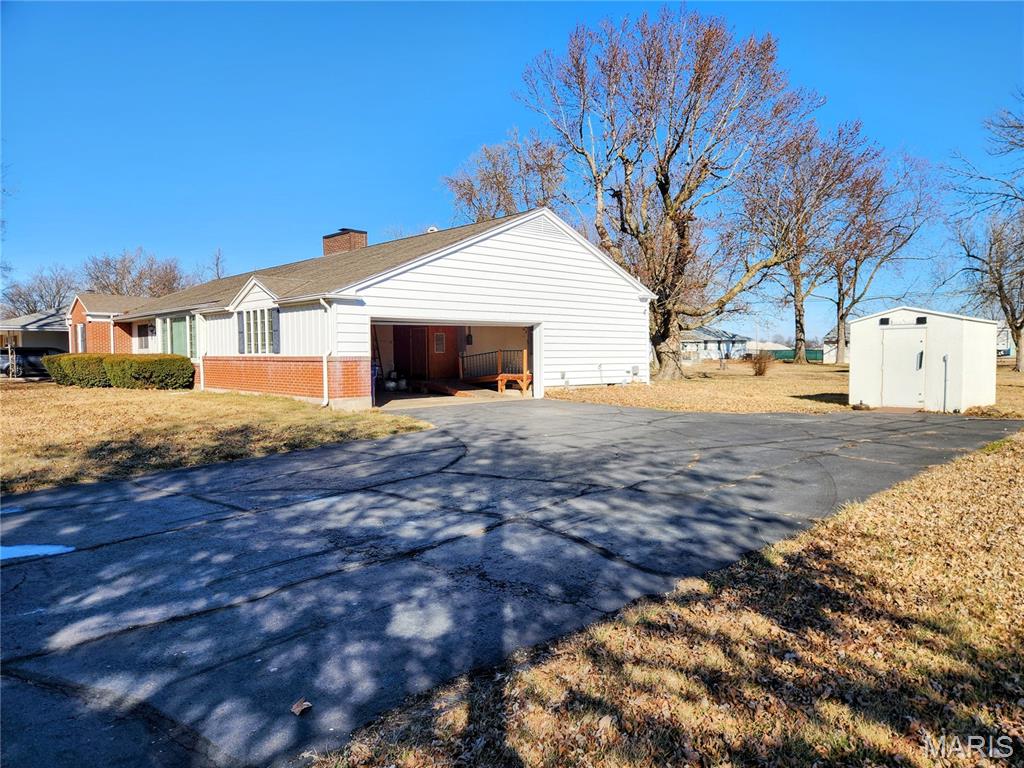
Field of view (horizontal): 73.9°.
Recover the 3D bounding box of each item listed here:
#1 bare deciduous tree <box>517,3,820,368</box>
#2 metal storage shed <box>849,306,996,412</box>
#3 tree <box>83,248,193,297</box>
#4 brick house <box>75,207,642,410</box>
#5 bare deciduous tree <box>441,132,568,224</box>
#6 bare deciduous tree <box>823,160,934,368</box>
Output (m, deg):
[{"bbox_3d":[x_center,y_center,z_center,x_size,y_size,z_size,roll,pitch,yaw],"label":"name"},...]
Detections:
[{"bbox_3d":[6.676,-8.069,29.156,12.600,15.666,12.000,0,3,13],"label":"bare deciduous tree"},{"bbox_3d":[10.150,-0.652,16.765,3.085,2.342,2.408,-3,4,-43],"label":"metal storage shed"},{"bbox_3d":[-37.088,-7.558,68.273,11.500,11.980,11.000,-2,3,-29],"label":"tree"},{"bbox_3d":[-9.393,-3.105,28.910,12.041,6.137,28.975,-3,4,-43],"label":"brick house"},{"bbox_3d":[-0.256,-9.242,47.377,9.200,16.556,9.000,0,3,0],"label":"bare deciduous tree"},{"bbox_3d":[32.382,-11.226,61.426,10.500,18.718,10.000,1,3,28],"label":"bare deciduous tree"}]

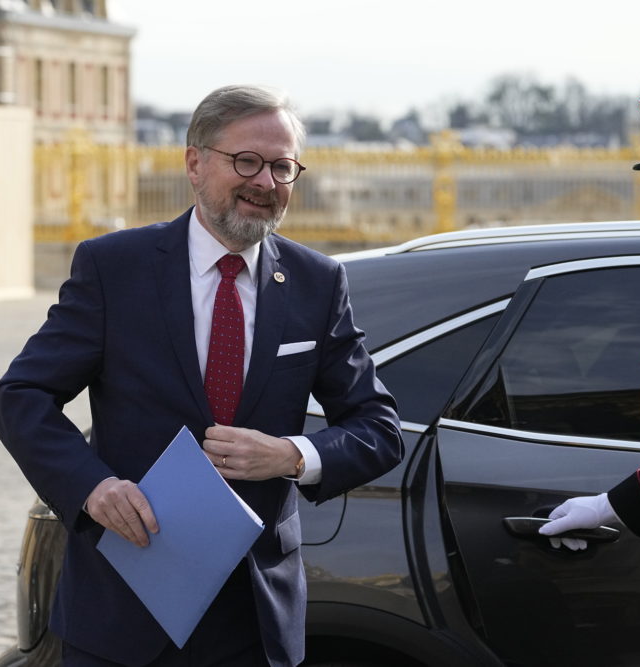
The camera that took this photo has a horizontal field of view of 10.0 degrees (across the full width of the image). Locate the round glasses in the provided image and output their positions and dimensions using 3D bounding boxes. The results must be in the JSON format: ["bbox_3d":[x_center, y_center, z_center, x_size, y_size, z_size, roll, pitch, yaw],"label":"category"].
[{"bbox_3d":[-0.116,-0.271,5.800,0.138,0.046,0.140,11,3,-31],"label":"round glasses"}]

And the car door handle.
[{"bbox_3d":[0.419,0.340,6.360,0.212,0.033,0.045,5,5,22],"label":"car door handle"}]

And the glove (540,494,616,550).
[{"bbox_3d":[0.446,0.323,6.330,0.135,0.100,0.090,1,3,22],"label":"glove"}]

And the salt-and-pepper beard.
[{"bbox_3d":[-0.124,-0.185,5.790,0.142,0.105,0.100,11,3,-31],"label":"salt-and-pepper beard"}]

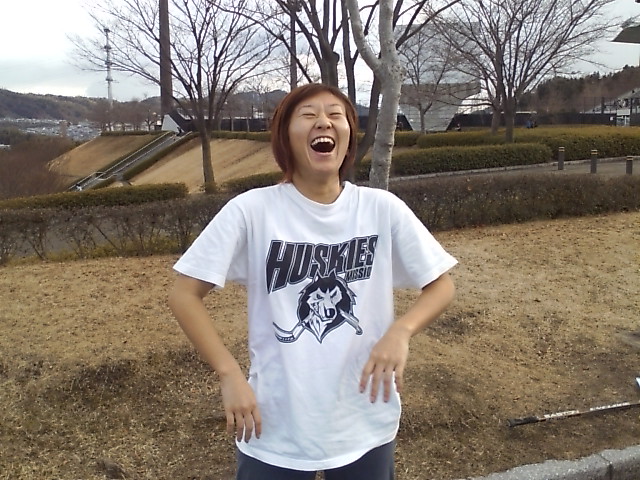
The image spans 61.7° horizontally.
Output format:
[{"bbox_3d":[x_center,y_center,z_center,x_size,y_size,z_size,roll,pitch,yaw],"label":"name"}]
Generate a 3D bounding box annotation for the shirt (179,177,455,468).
[{"bbox_3d":[-0.013,0.195,1.335,0.670,0.680,0.280,-1,12,-5],"label":"shirt"}]

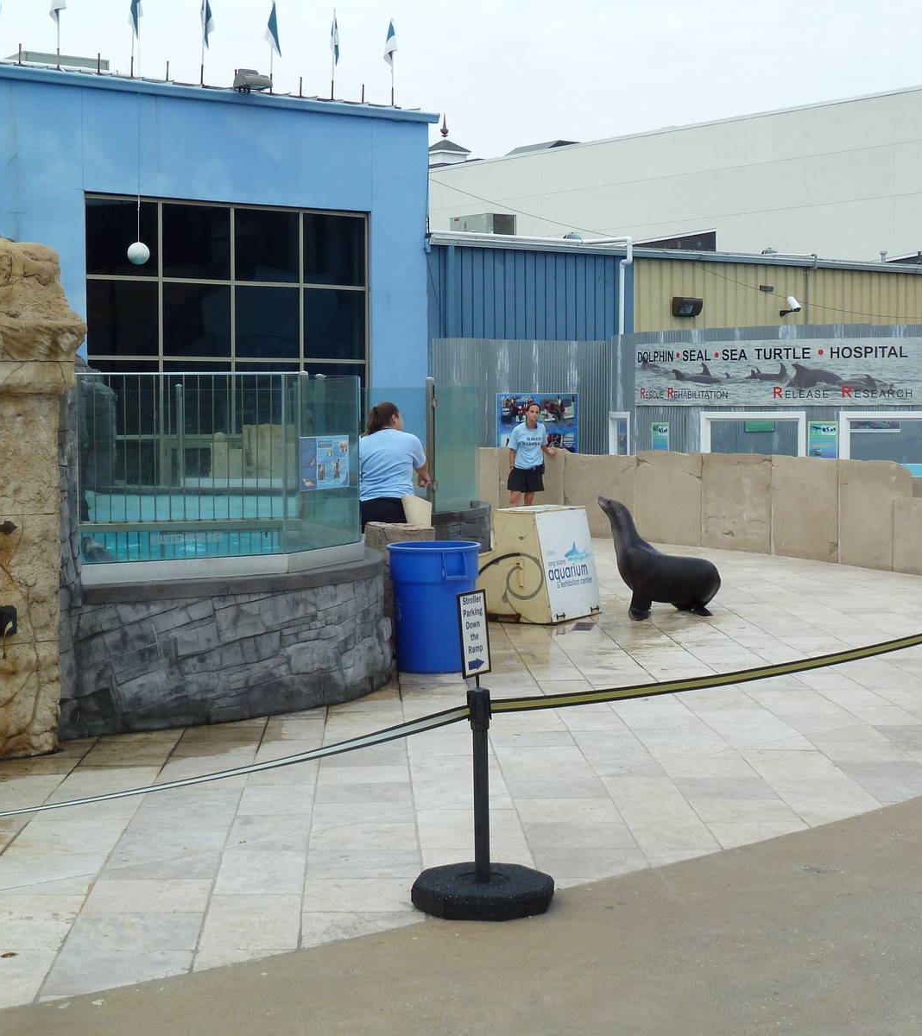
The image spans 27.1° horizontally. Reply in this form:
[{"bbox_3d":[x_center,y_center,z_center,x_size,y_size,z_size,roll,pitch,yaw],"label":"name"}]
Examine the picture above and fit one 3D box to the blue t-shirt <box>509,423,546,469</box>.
[{"bbox_3d":[0.821,-0.884,23.490,0.460,0.590,0.270,0,4,-7],"label":"blue t-shirt"}]

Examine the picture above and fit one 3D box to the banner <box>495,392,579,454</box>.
[{"bbox_3d":[1.408,-1.571,35.080,1.970,1.400,0.040,-3,4,-38],"label":"banner"}]

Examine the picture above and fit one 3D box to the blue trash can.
[{"bbox_3d":[-0.168,0.567,12.170,0.590,0.790,0.590,0,3,0],"label":"blue trash can"}]

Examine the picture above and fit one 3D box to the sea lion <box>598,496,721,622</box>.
[{"bbox_3d":[1.558,0.307,15.073,0.950,0.960,0.500,0,3,0],"label":"sea lion"}]

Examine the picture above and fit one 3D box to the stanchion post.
[{"bbox_3d":[0.070,0.903,6.505,0.080,0.663,0.080,-1,3,0],"label":"stanchion post"}]

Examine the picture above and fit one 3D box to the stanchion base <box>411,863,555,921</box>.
[{"bbox_3d":[0.072,1.266,6.527,0.485,0.080,0.485,0,3,0],"label":"stanchion base"}]

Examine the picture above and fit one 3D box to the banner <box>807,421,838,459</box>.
[{"bbox_3d":[5.228,-1.048,27.637,0.456,0.660,0.030,2,4,35],"label":"banner"}]

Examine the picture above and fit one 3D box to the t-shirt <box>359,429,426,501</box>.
[{"bbox_3d":[-0.612,-0.445,16.103,0.520,0.610,0.360,2,4,30],"label":"t-shirt"}]

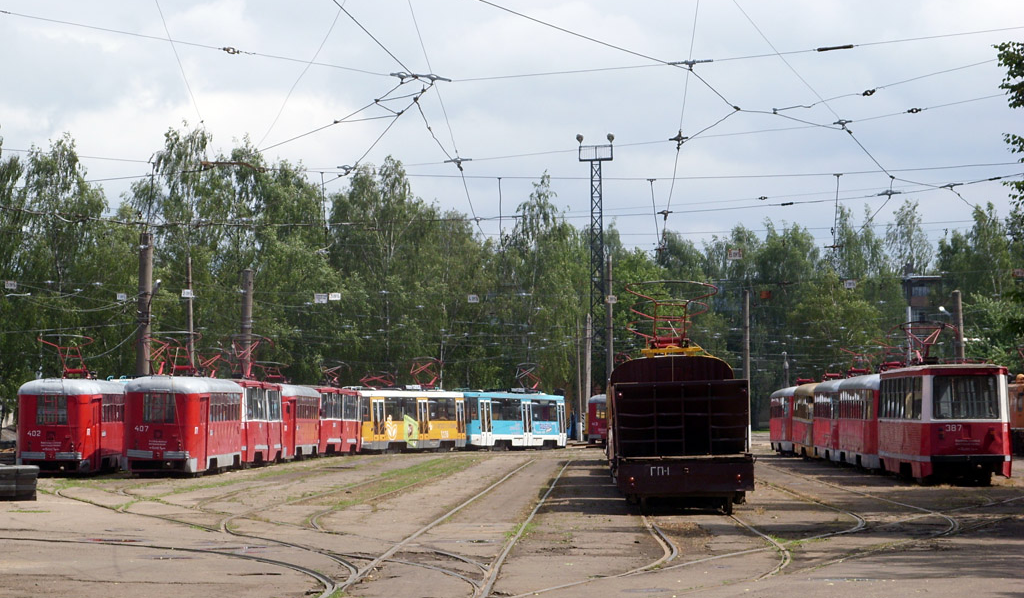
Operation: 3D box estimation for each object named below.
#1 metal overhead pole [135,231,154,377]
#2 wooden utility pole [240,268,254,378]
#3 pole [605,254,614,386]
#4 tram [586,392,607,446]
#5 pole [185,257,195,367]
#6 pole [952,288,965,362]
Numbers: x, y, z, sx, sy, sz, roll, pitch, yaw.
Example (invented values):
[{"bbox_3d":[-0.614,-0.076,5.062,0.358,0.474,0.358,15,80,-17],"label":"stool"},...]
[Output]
[{"bbox_3d":[-14.300,1.943,131.156,0.460,8.970,0.460,2,-2,0],"label":"metal overhead pole"},{"bbox_3d":[-12.632,3.032,160.153,0.470,8.810,0.470,1,-2,0],"label":"wooden utility pole"},{"bbox_3d":[4.330,2.590,149.155,0.300,8.930,0.300,0,-2,0],"label":"pole"},{"bbox_3d":[7.400,7.282,201.554,2.600,3.100,14.000,-1,-2,15],"label":"tram"},{"bbox_3d":[-14.264,2.623,150.155,0.270,8.940,0.270,-1,-2,0],"label":"pole"},{"bbox_3d":[25.020,3.985,188.154,0.470,8.870,0.470,-3,-2,0],"label":"pole"}]

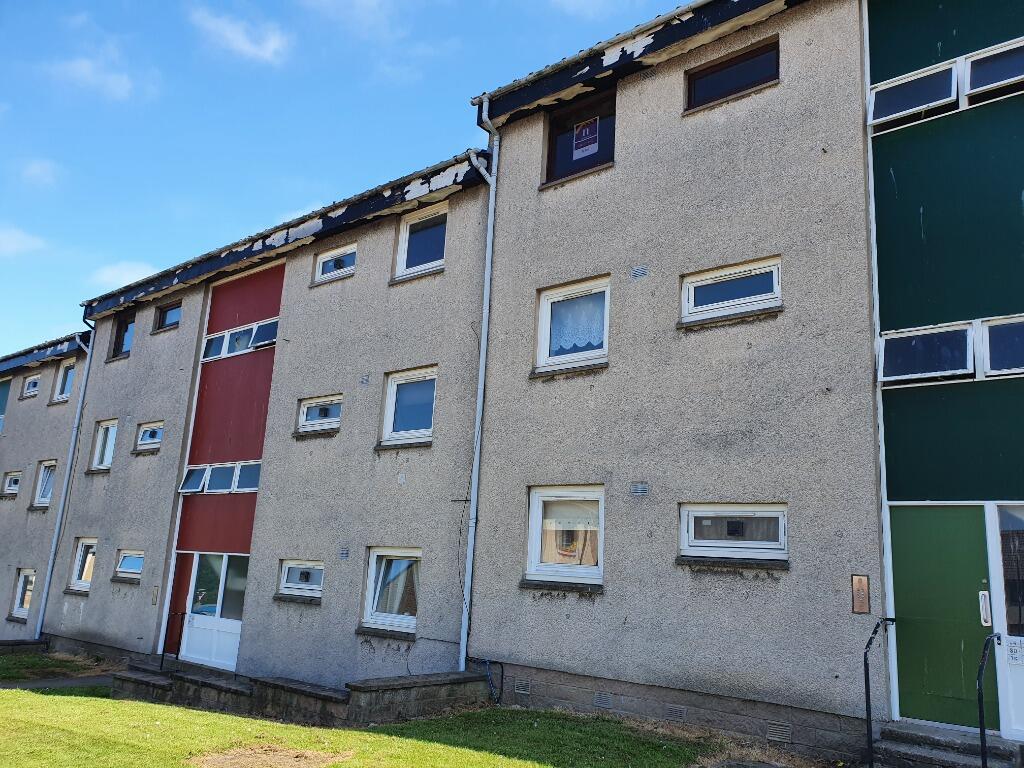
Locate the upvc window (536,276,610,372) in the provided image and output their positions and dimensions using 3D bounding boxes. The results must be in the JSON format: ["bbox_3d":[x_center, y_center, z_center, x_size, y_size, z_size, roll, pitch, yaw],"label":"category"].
[{"bbox_3d":[0.864,-0.785,10.494,1.202,1.206,0.100,-8,-17,38],"label":"upvc window"}]

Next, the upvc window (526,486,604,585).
[{"bbox_3d":[0.721,1.919,9.849,1.210,1.198,0.100,-8,-17,38],"label":"upvc window"}]

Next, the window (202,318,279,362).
[{"bbox_3d":[-5.485,-0.867,15.532,2.947,0.627,0.105,-7,-16,39],"label":"window"}]

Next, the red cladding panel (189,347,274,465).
[{"bbox_3d":[-5.539,0.479,15.210,2.853,2.142,0.063,-7,-16,39],"label":"red cladding panel"}]

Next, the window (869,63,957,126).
[{"bbox_3d":[4.119,-2.993,7.928,0.826,0.513,0.073,-7,-25,39],"label":"window"}]

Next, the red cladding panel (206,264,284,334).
[{"bbox_3d":[-5.419,-1.699,15.703,2.853,1.097,0.063,-7,-16,39],"label":"red cladding panel"}]

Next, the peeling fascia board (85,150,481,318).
[{"bbox_3d":[-5.935,-2.672,16.225,14.100,0.424,0.150,-8,-17,38],"label":"peeling fascia board"}]

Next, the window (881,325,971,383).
[{"bbox_3d":[3.945,-0.305,7.343,0.810,0.529,0.073,-7,-25,39],"label":"window"}]

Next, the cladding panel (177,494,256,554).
[{"bbox_3d":[-5.751,2.713,15.075,2.828,1.121,0.060,-8,-17,38],"label":"cladding panel"}]

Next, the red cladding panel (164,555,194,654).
[{"bbox_3d":[-6.608,4.371,15.348,0.742,1.960,0.060,-8,-17,38],"label":"red cladding panel"}]

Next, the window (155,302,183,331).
[{"bbox_3d":[-7.757,-1.513,17.592,1.181,0.585,0.094,-7,-16,39],"label":"window"}]

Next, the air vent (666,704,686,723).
[{"bbox_3d":[1.744,3.460,8.088,0.228,0.153,0.031,-7,-16,39],"label":"air vent"}]

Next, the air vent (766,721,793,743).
[{"bbox_3d":[2.584,3.352,7.403,0.234,0.159,0.031,-7,-16,39],"label":"air vent"}]

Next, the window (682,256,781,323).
[{"bbox_3d":[2.517,-1.044,8.787,1.191,0.596,0.094,-7,-16,39],"label":"window"}]

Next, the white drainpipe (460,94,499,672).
[{"bbox_3d":[-0.504,-0.300,10.748,0.230,8.214,0.345,-7,-16,39],"label":"white drainpipe"}]

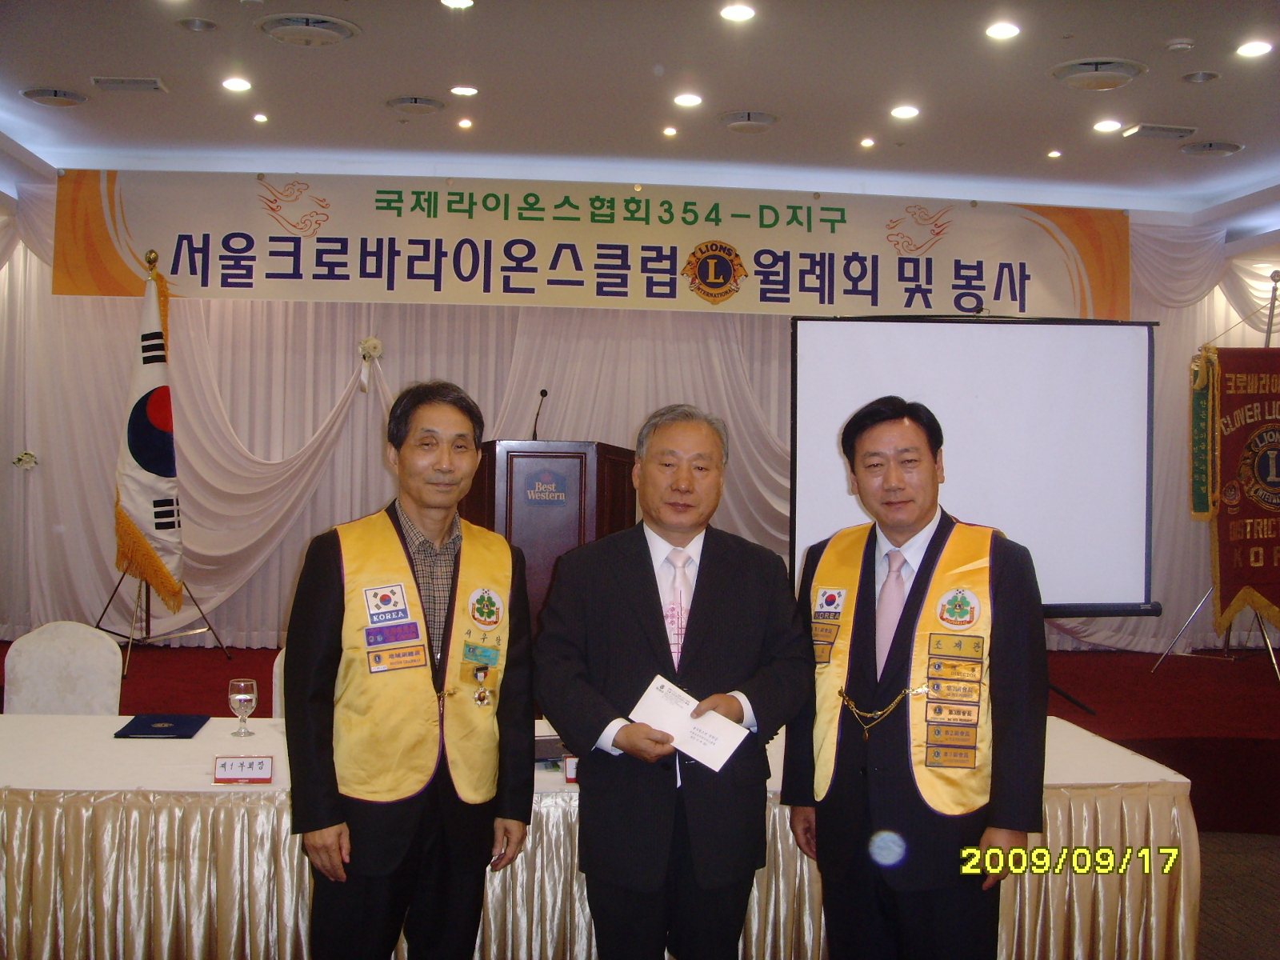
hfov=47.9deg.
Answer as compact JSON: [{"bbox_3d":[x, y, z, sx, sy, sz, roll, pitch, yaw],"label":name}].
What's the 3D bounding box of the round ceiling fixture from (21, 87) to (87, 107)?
[{"bbox_3d":[-2.905,-1.899,7.150,0.310,0.040,0.310,1,1,0],"label":"round ceiling fixture"}]

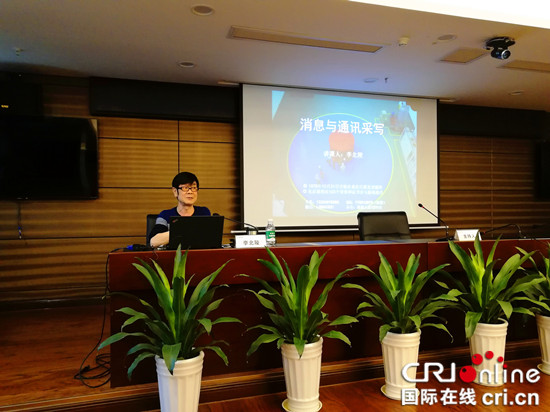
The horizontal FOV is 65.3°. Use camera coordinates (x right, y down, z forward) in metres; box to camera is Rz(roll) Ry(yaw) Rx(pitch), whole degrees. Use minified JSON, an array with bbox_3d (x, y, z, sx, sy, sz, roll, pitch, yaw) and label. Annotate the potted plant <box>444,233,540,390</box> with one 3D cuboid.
[{"bbox_3d":[1.487,0.723,2.939,0.670,0.970,0.660,0,0,-17],"label":"potted plant"}]

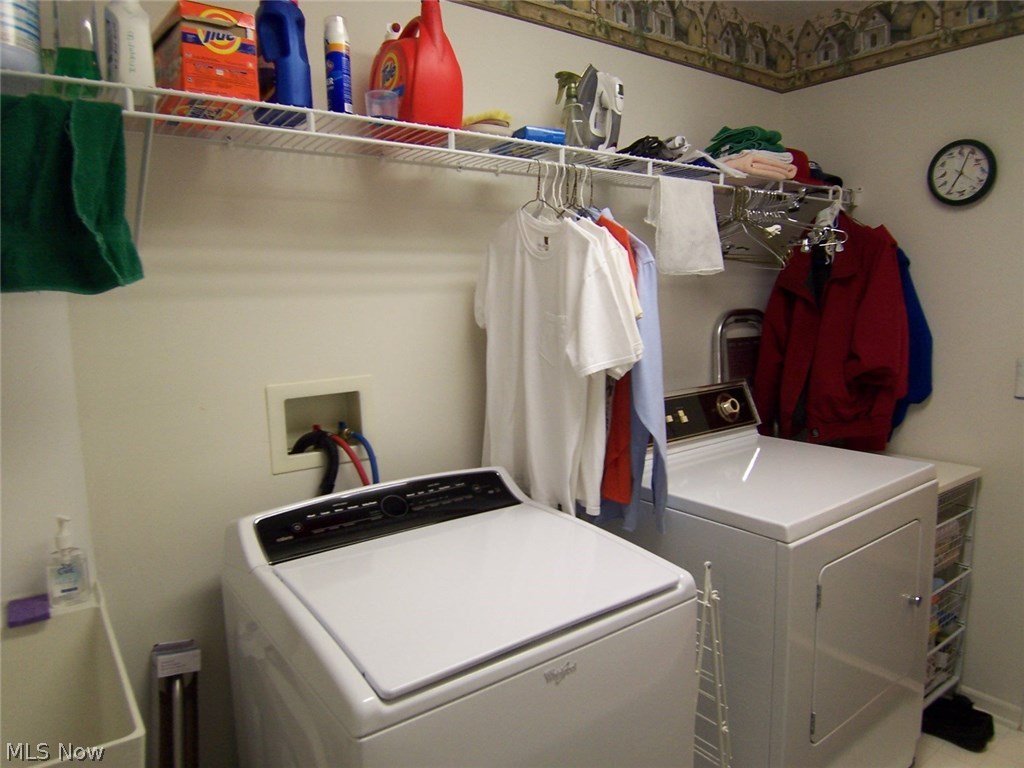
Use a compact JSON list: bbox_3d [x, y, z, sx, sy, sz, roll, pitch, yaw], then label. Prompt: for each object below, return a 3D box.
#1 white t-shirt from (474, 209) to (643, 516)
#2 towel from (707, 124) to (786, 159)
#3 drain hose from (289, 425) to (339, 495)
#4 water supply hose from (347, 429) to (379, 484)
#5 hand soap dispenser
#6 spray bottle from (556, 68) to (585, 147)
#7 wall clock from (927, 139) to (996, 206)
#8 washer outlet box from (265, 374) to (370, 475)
[{"bbox_3d":[0.085,-0.058,1.613,0.130,0.710,0.560,-7,10,-35],"label":"white t-shirt"},{"bbox_3d":[0.722,-0.757,2.162,0.210,0.090,0.185,-7,10,-35],"label":"towel"},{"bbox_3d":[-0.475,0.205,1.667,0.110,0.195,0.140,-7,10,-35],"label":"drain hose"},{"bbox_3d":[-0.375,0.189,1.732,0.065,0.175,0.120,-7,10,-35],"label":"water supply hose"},{"bbox_3d":[-0.873,0.341,1.337,0.055,0.178,0.070,6,11,42],"label":"hand soap dispenser"},{"bbox_3d":[0.142,-0.665,1.681,0.100,0.200,0.062,-7,10,-35],"label":"spray bottle"},{"bbox_3d":[1.431,-0.674,2.166,0.040,0.205,0.205,-7,10,-35],"label":"wall clock"},{"bbox_3d":[-0.485,0.091,1.700,0.257,0.215,0.095,-7,10,-35],"label":"washer outlet box"}]

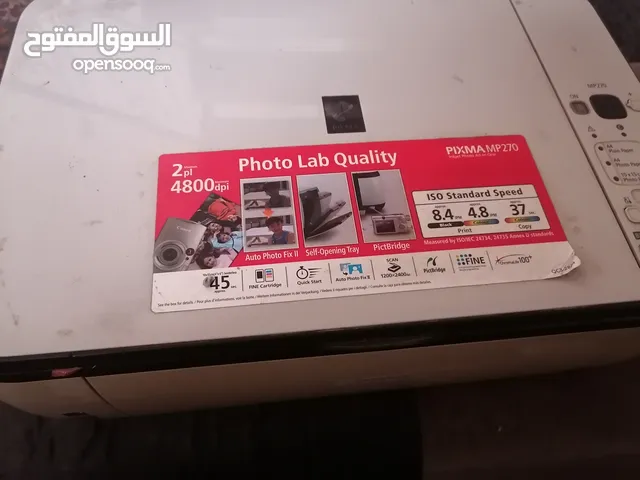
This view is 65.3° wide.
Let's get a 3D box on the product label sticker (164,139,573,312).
[{"bbox_3d":[0.025,-0.017,0.297,0.240,0.004,0.105,-4,61,-6],"label":"product label sticker"}]

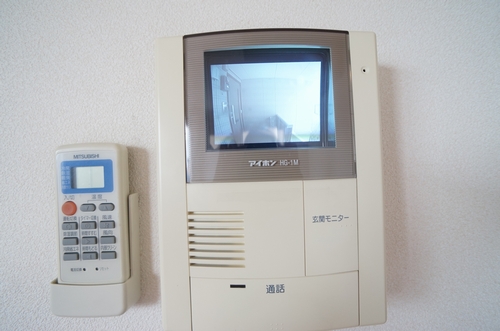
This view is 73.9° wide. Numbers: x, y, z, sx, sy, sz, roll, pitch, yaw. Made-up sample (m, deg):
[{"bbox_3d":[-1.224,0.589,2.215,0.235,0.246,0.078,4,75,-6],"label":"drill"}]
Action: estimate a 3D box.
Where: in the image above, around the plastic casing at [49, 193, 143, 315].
[{"bbox_3d":[-0.132,0.074,0.287,0.061,0.096,0.030,-1,0,0],"label":"plastic casing"}]

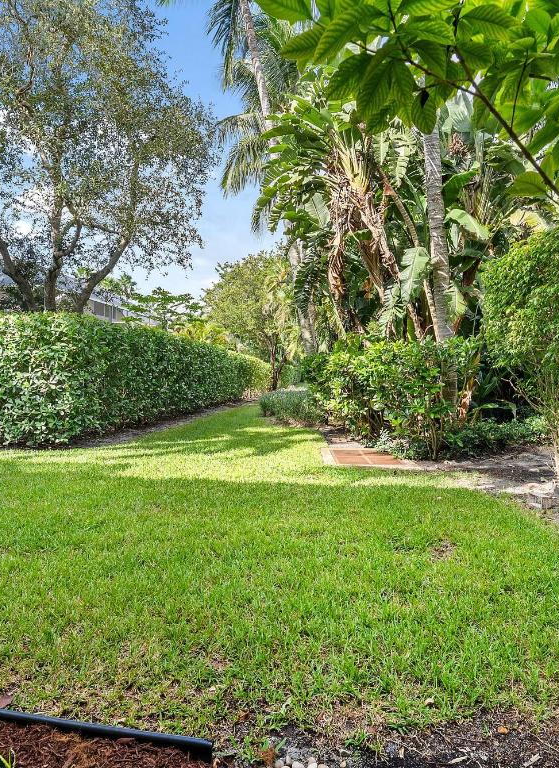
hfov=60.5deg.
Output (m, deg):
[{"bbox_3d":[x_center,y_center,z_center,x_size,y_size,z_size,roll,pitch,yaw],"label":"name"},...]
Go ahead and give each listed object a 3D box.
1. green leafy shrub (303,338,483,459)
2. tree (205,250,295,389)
[{"bbox_3d":[1.950,0.200,8.900,2.900,2.000,2.300,0,0,0],"label":"green leafy shrub"},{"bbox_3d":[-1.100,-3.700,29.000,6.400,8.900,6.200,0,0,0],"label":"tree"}]

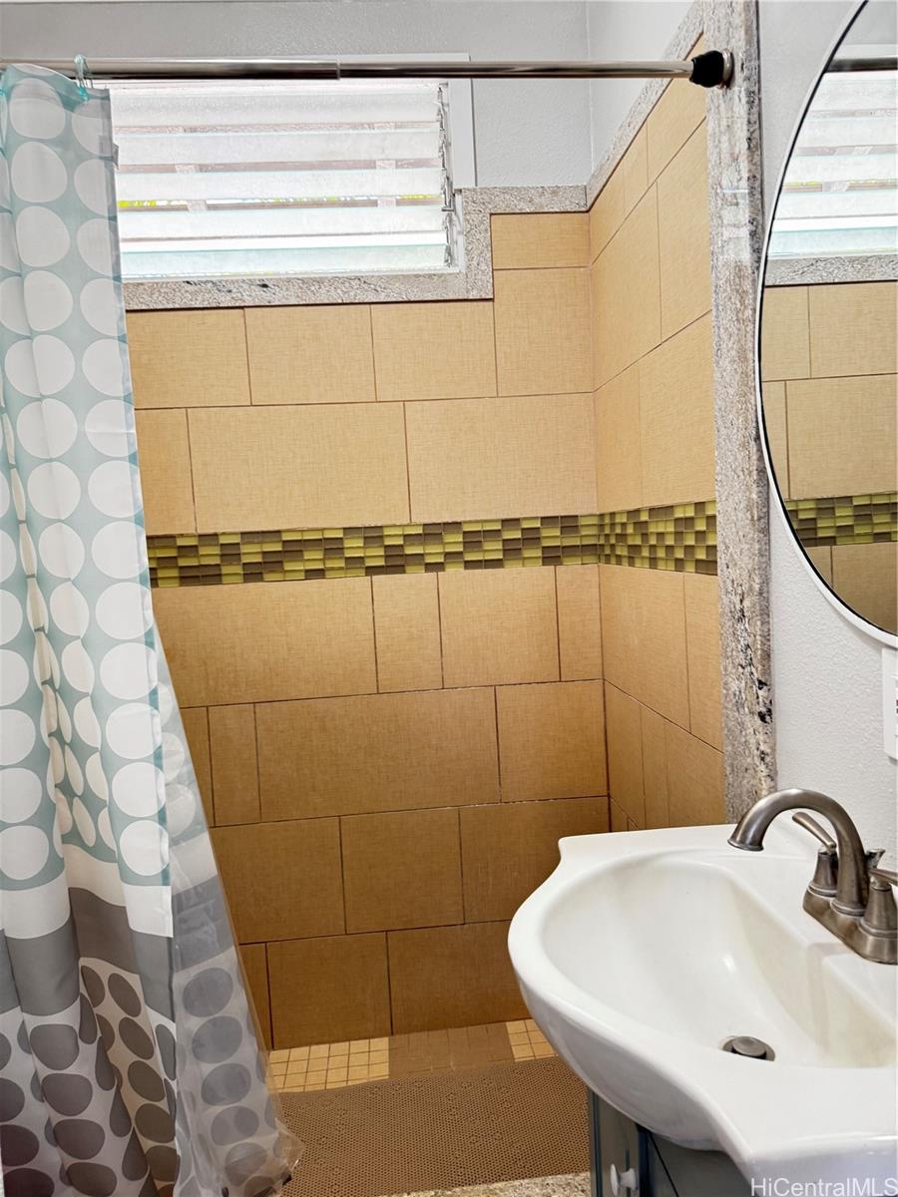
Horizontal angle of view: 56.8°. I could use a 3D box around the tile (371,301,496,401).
[{"bbox_3d":[-0.033,-0.614,2.062,0.302,0.230,0.010,-3,4,-5],"label":"tile"}]

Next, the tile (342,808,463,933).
[{"bbox_3d":[-0.119,0.705,2.152,0.304,0.309,0.010,-3,4,-5],"label":"tile"}]

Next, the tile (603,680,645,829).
[{"bbox_3d":[0.432,0.377,2.016,0.015,0.304,0.306,-3,4,-5],"label":"tile"}]

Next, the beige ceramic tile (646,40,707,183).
[{"bbox_3d":[0.403,-0.851,1.467,0.010,0.133,0.277,-3,4,-5],"label":"beige ceramic tile"}]

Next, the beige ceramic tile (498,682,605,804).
[{"bbox_3d":[0.270,0.374,2.164,0.284,0.304,0.015,-3,4,-5],"label":"beige ceramic tile"}]

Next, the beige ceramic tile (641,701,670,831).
[{"bbox_3d":[0.452,0.393,1.785,0.015,0.304,0.152,-3,4,-5],"label":"beige ceramic tile"}]

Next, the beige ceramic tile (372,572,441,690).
[{"bbox_3d":[-0.104,0.089,2.110,0.164,0.300,0.010,-3,4,-5],"label":"beige ceramic tile"}]

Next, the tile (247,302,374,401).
[{"bbox_3d":[-0.338,-0.601,2.046,0.303,0.234,0.015,-3,4,-5],"label":"tile"}]

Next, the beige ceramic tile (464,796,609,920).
[{"bbox_3d":[0.230,0.684,2.175,0.392,0.310,0.010,-3,4,-5],"label":"beige ceramic tile"}]

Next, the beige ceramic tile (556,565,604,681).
[{"bbox_3d":[0.339,0.064,2.147,0.113,0.300,0.010,-3,4,-5],"label":"beige ceramic tile"}]

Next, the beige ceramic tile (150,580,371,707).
[{"bbox_3d":[-0.490,0.111,2.074,0.610,0.300,0.010,-3,4,-5],"label":"beige ceramic tile"}]

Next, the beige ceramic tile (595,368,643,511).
[{"bbox_3d":[0.396,-0.357,1.937,0.010,0.305,0.355,-3,4,-5],"label":"beige ceramic tile"}]

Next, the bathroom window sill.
[{"bbox_3d":[-0.262,-0.852,2.032,1.215,0.269,0.040,-3,4,-5],"label":"bathroom window sill"}]

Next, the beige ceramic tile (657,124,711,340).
[{"bbox_3d":[0.418,-0.632,1.472,0.010,0.305,0.237,-3,4,-5],"label":"beige ceramic tile"}]

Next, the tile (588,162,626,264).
[{"bbox_3d":[0.367,-0.885,1.924,0.010,0.130,0.303,-3,4,-5],"label":"tile"}]

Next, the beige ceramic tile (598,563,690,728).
[{"bbox_3d":[0.425,0.082,1.844,0.010,0.300,0.593,-3,4,-5],"label":"beige ceramic tile"}]

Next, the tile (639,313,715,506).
[{"bbox_3d":[0.429,-0.332,1.558,0.015,0.304,0.381,-3,4,-5],"label":"tile"}]

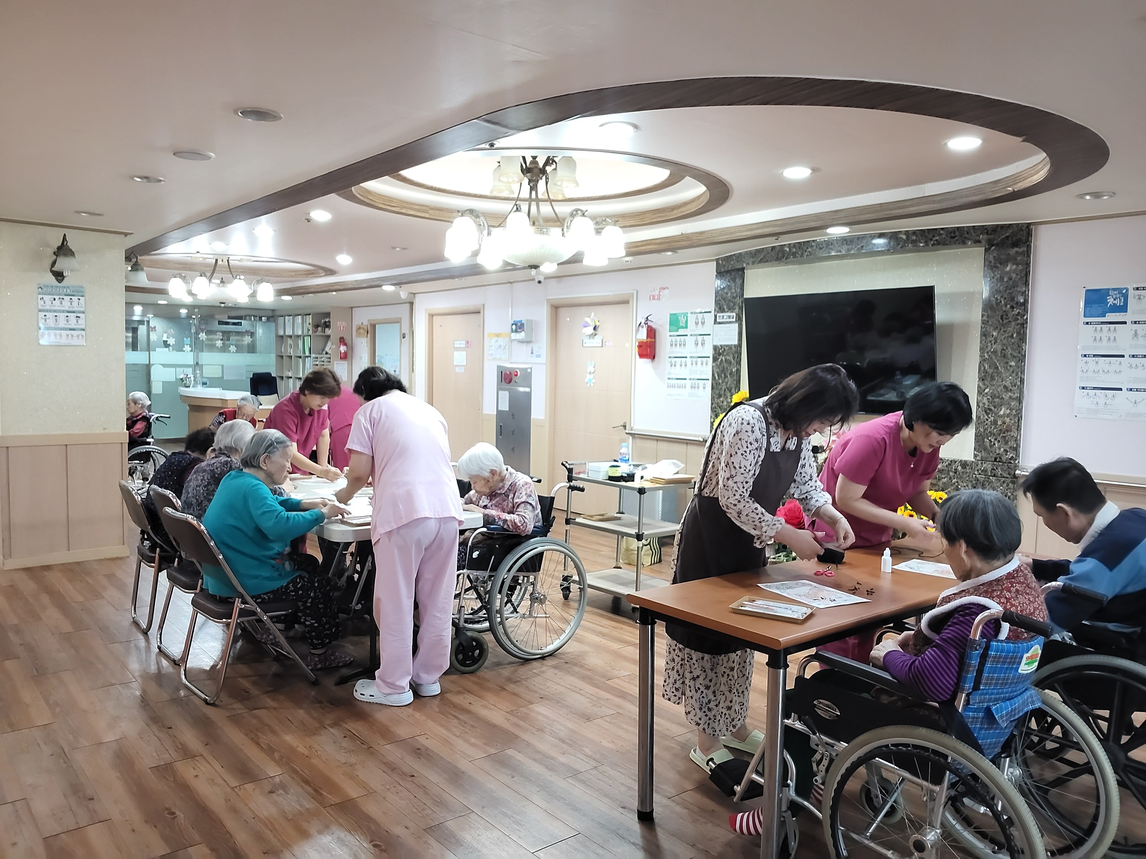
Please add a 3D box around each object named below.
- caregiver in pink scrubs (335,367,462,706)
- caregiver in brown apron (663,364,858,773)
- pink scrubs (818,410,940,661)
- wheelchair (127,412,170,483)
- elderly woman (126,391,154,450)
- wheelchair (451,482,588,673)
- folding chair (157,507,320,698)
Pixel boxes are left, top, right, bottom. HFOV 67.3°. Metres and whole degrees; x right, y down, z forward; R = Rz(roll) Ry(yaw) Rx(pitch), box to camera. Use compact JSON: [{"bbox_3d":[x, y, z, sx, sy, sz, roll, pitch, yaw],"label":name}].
[{"bbox_3d":[-0.813,0.443,3.852,0.680,1.440,0.520,4,5,34],"label":"caregiver in pink scrubs"},{"bbox_3d":[0.676,0.500,3.151,0.520,1.475,0.730,-3,5,-43],"label":"caregiver in brown apron"},{"bbox_3d":[1.320,0.525,3.855,0.500,1.250,0.480,4,5,38],"label":"pink scrubs"},{"bbox_3d":[-4.541,0.311,8.647,1.020,0.900,0.640,-2,5,-39],"label":"wheelchair"},{"bbox_3d":[-4.554,0.142,8.623,0.700,1.050,0.500,-2,5,-39],"label":"elderly woman"},{"bbox_3d":[-0.461,0.697,4.406,1.000,0.870,0.640,-2,5,-35],"label":"wheelchair"},{"bbox_3d":[-1.492,0.748,3.865,0.540,0.800,0.460,-2,5,-41],"label":"folding chair"}]

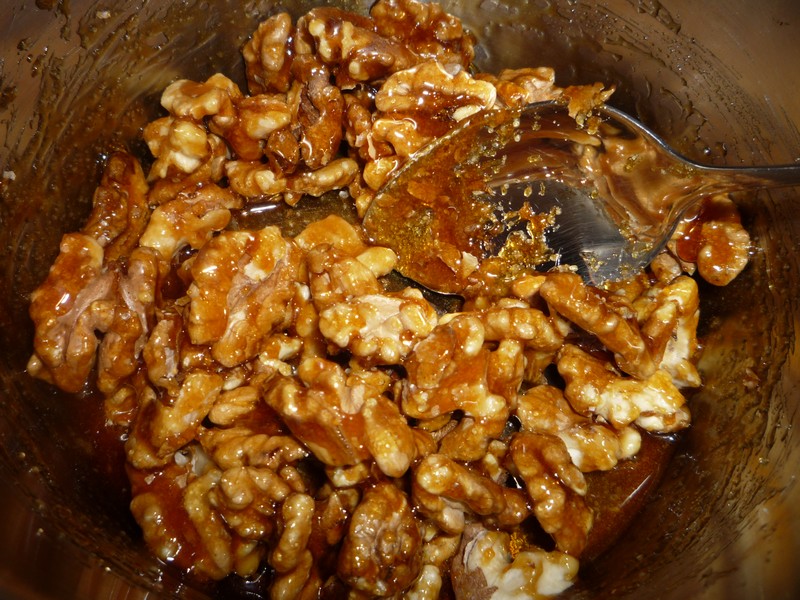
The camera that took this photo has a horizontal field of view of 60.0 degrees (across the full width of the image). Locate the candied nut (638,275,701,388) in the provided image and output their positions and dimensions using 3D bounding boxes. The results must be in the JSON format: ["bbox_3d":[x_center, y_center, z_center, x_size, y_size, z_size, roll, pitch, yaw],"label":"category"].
[{"bbox_3d":[0.066,0.008,0.171,0.014,0.016,0.025,8,70,3],"label":"candied nut"}]

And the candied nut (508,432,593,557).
[{"bbox_3d":[0.032,0.041,0.148,0.013,0.015,0.025,-24,67,-11],"label":"candied nut"}]

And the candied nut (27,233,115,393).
[{"bbox_3d":[-0.077,0.003,0.163,0.018,0.015,0.037,6,74,-14],"label":"candied nut"}]

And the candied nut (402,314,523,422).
[{"bbox_3d":[0.015,0.017,0.168,0.025,0.014,0.023,-5,70,-2],"label":"candied nut"}]

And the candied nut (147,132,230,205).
[{"bbox_3d":[-0.057,-0.037,0.188,0.021,0.014,0.018,-9,70,-3],"label":"candied nut"}]

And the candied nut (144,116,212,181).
[{"bbox_3d":[-0.059,-0.041,0.186,0.017,0.015,0.015,-13,66,-6],"label":"candied nut"}]

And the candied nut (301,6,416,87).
[{"bbox_3d":[-0.012,-0.073,0.200,0.029,0.015,0.017,19,71,7],"label":"candied nut"}]

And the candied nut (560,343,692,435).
[{"bbox_3d":[0.051,0.020,0.158,0.029,0.015,0.015,26,68,11],"label":"candied nut"}]

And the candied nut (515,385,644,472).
[{"bbox_3d":[0.043,0.031,0.166,0.027,0.013,0.014,26,72,9],"label":"candied nut"}]

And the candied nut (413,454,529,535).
[{"bbox_3d":[0.015,0.041,0.146,0.024,0.015,0.013,21,67,9],"label":"candied nut"}]

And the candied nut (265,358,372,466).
[{"bbox_3d":[-0.018,0.025,0.153,0.025,0.015,0.018,38,71,16],"label":"candied nut"}]

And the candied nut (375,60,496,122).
[{"bbox_3d":[0.010,-0.057,0.189,0.032,0.015,0.018,-3,65,-1],"label":"candied nut"}]

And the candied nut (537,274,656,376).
[{"bbox_3d":[0.048,0.006,0.168,0.029,0.016,0.012,41,75,14],"label":"candied nut"}]

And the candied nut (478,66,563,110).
[{"bbox_3d":[0.034,-0.059,0.197,0.023,0.013,0.016,9,70,3],"label":"candied nut"}]

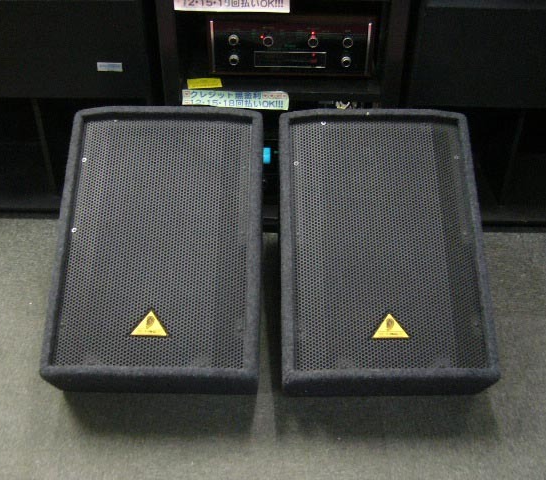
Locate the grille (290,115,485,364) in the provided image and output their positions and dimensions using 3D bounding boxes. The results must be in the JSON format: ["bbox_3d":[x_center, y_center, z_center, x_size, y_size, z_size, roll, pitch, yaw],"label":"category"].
[{"bbox_3d":[0.217,-0.006,1.288,0.365,0.030,0.515,0,72,-2],"label":"grille"}]

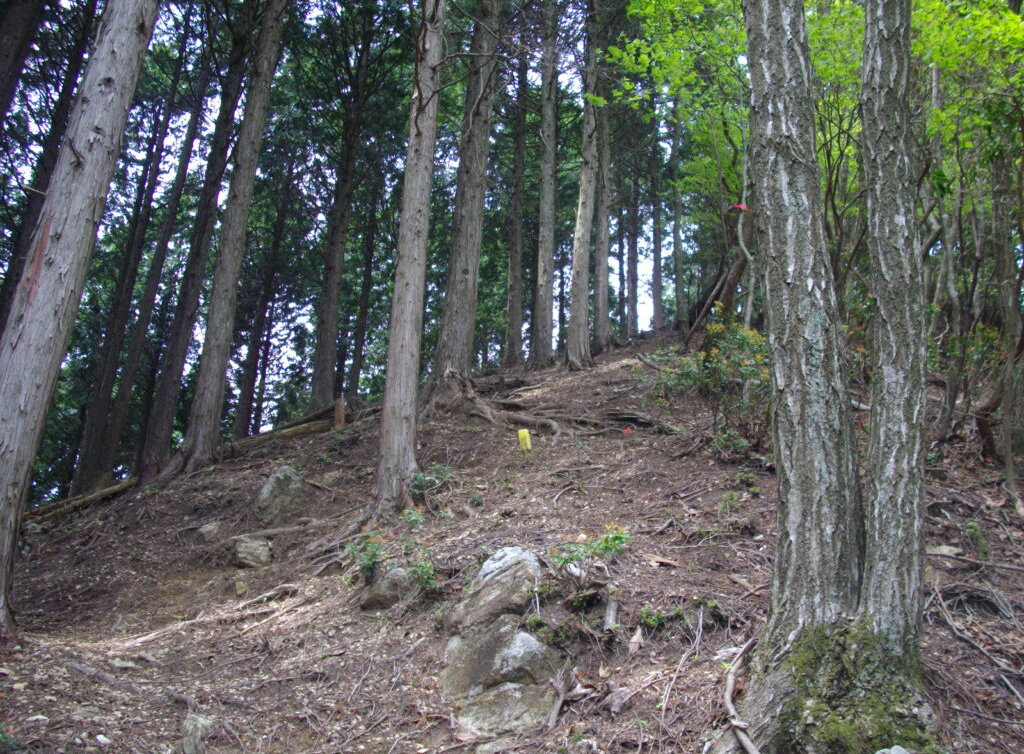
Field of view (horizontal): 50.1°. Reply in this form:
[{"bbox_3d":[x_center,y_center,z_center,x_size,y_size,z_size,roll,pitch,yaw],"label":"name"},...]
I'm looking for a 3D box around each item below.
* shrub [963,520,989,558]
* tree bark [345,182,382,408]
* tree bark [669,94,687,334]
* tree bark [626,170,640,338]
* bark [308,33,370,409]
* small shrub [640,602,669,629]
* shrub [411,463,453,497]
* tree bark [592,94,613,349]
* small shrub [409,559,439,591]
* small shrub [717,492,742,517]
[{"bbox_3d":[2.795,0.974,6.600,0.157,0.218,0.141,3,-23,0],"label":"shrub"},{"bbox_3d":[-2.643,-1.596,19.879,0.200,4.508,0.200,3,-23,0],"label":"tree bark"},{"bbox_3d":[3.838,-3.896,25.247,0.250,6.398,0.250,3,-23,0],"label":"tree bark"},{"bbox_3d":[2.879,-2.975,25.879,0.250,4.507,0.250,3,-23,0],"label":"tree bark"},{"bbox_3d":[-2.518,-2.573,16.559,0.340,6.458,0.340,2,-23,0],"label":"bark"},{"bbox_3d":[0.672,1.138,5.200,0.143,0.117,0.128,3,-23,0],"label":"small shrub"},{"bbox_3d":[-0.647,0.832,8.800,0.338,0.260,0.304,3,-23,0],"label":"shrub"},{"bbox_3d":[1.720,-2.951,20.566,0.290,5.466,0.290,2,-23,0],"label":"tree bark"},{"bbox_3d":[-0.477,1.070,5.900,0.162,0.164,0.146,3,-23,0],"label":"small shrub"},{"bbox_3d":[1.577,0.920,7.900,0.173,0.178,0.156,3,-23,0],"label":"small shrub"}]

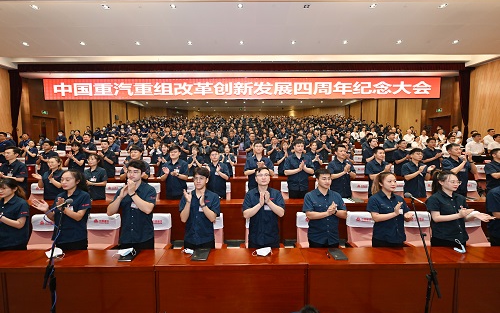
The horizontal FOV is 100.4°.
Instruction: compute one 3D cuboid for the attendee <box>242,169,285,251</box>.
[{"bbox_3d":[0.161,0.987,2.528,0.520,1.720,0.420,-1,5,0],"label":"attendee"}]

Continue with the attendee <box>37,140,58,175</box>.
[{"bbox_3d":[-5.308,0.464,5.507,0.520,1.690,0.420,-1,4,-4],"label":"attendee"}]

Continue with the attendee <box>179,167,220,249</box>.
[{"bbox_3d":[-0.606,0.978,2.597,0.500,1.710,0.420,0,4,4],"label":"attendee"}]

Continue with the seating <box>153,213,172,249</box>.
[{"bbox_3d":[-1.397,1.338,2.879,0.580,0.970,0.600,-1,5,0],"label":"seating"}]

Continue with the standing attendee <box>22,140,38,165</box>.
[{"bbox_3d":[-7.235,0.244,6.935,0.470,1.580,0.400,0,4,-2],"label":"standing attendee"}]

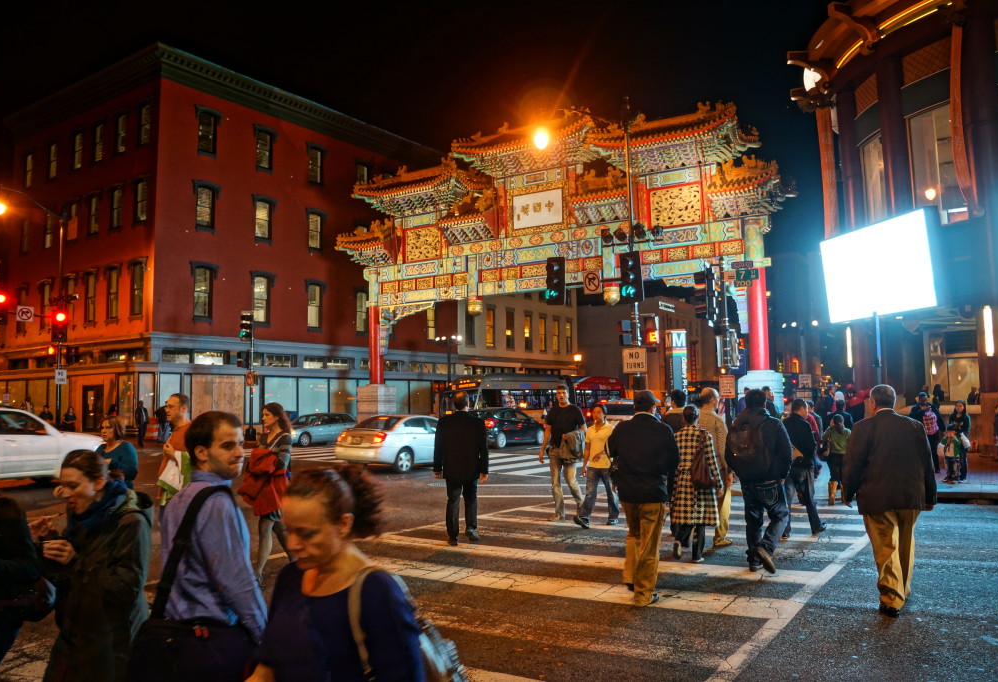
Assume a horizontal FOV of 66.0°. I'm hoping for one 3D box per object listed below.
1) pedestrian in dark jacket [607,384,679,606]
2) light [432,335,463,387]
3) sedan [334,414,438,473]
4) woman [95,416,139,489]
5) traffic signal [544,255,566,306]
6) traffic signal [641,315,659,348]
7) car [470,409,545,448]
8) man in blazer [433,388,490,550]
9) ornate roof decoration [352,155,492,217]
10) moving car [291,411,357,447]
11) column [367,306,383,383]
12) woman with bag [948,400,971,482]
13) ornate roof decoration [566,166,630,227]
[{"bbox_3d":[1.205,1.299,6.492,0.580,1.780,0.480,-2,-5,17],"label":"pedestrian in dark jacket"},{"bbox_3d":[-2.782,2.355,42.894,1.800,5.750,0.500,-4,-6,34],"label":"light"},{"bbox_3d":[-2.193,2.618,20.345,1.710,1.450,4.650,-4,-5,34],"label":"sedan"},{"bbox_3d":[-3.763,1.553,7.537,0.380,1.617,0.480,3,-6,-40],"label":"woman"},{"bbox_3d":[1.489,-1.623,20.600,0.480,1.220,0.400,-4,-6,34],"label":"traffic signal"},{"bbox_3d":[3.789,-0.225,19.200,0.380,0.820,0.300,-4,-5,34],"label":"traffic signal"},{"bbox_3d":[0.144,3.289,29.394,1.800,1.450,4.500,-4,-6,35],"label":"car"},{"bbox_3d":[-0.450,1.507,9.136,0.620,1.780,0.420,-1,-4,6],"label":"man in blazer"},{"bbox_3d":[-3.807,-7.574,38.039,6.000,2.800,3.800,-4,-5,29],"label":"ornate roof decoration"},{"bbox_3d":[-7.726,3.552,31.682,1.780,1.440,4.750,-3,-5,26],"label":"moving car"},{"bbox_3d":[-6.184,0.212,38.855,0.740,3.910,0.740,-4,-5,29],"label":"column"},{"bbox_3d":[8.615,1.892,14.398,0.450,1.530,0.360,-4,-6,30],"label":"woman with bag"},{"bbox_3d":[4.638,-6.106,32.459,2.800,2.500,2.200,-3,-5,33],"label":"ornate roof decoration"}]

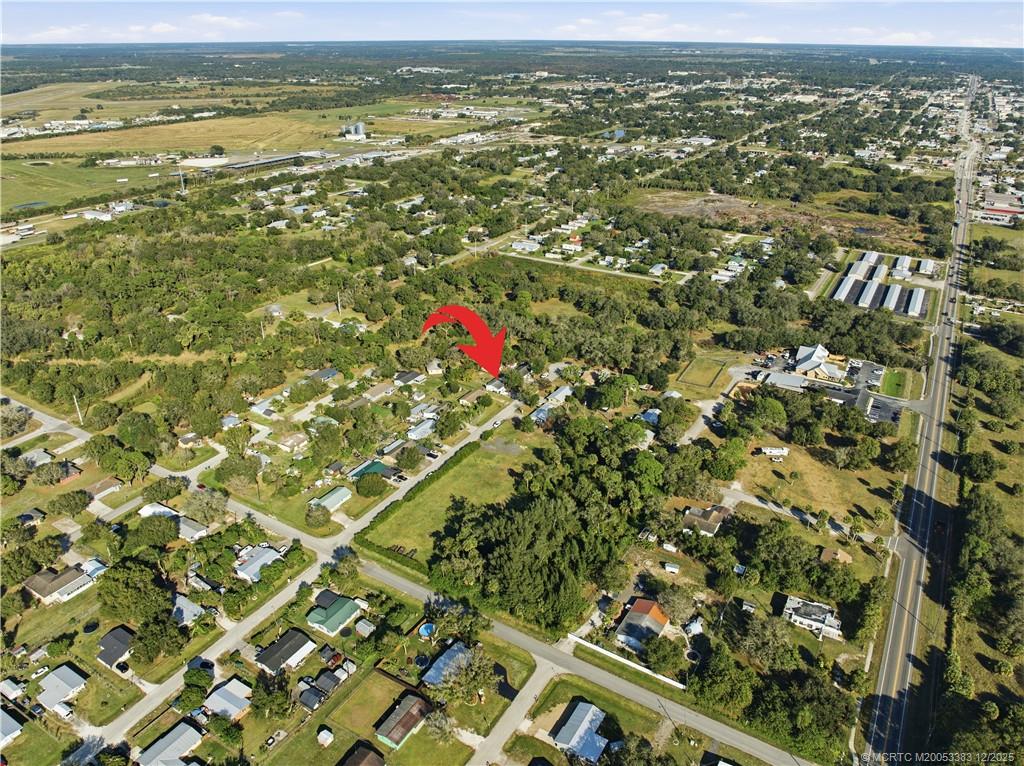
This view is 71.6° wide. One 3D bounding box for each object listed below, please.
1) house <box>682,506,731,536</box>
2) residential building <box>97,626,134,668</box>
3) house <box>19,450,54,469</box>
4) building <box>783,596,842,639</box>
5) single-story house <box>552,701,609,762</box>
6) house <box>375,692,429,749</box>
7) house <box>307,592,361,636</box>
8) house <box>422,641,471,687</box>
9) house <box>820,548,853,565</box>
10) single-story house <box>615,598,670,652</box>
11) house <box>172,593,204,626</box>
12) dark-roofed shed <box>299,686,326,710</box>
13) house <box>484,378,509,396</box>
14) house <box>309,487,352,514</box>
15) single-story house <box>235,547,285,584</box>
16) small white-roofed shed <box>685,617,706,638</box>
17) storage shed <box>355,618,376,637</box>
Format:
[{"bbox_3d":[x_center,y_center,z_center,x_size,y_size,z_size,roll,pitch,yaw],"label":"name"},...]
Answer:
[{"bbox_3d":[83.060,58.220,305.940,16.000,4.600,18.200,15,30,28],"label":"house"},{"bbox_3d":[-134.110,89.500,240.300,11.000,4.300,11.600,12,28,23],"label":"residential building"},{"bbox_3d":[-230.610,36.810,343.120,13.520,4.070,10.060,15,30,28],"label":"house"},{"bbox_3d":[107.610,83.500,253.890,18.900,4.700,8.300,15,30,28],"label":"building"},{"bbox_3d":[22.270,102.850,209.120,12.500,4.170,15.960,15,30,28],"label":"single-story house"},{"bbox_3d":[-32.320,101.300,211.900,8.640,4.170,15.650,15,30,28],"label":"house"},{"bbox_3d":[-63.530,81.710,251.820,13.620,4.270,14.640,15,30,28],"label":"house"},{"bbox_3d":[-20.380,93.070,233.850,8.100,4.200,18.900,15,30,28],"label":"house"},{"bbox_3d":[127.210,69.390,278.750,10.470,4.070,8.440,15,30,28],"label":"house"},{"bbox_3d":[45.890,85.630,249.190,13.800,4.600,22.500,15,30,28],"label":"single-story house"},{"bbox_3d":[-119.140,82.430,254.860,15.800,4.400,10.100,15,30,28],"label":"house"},{"bbox_3d":[-61.540,98.070,219.500,5.790,3.150,5.790,15,30,28],"label":"dark-roofed shed"},{"bbox_3d":[-7.400,2.540,420.010,13.500,4.600,10.300,15,30,28],"label":"house"},{"bbox_3d":[-79.880,51.390,314.240,11.890,4.070,15.350,15,30,28],"label":"house"},{"bbox_3d":[-98.880,71.190,278.150,15.000,4.400,15.000,15,30,28],"label":"single-story house"},{"bbox_3d":[63.326,84.389,245.315,4.100,2.700,5.500,15,30,28],"label":"small white-roofed shed"},{"bbox_3d":[-49.841,83.205,241.373,5.100,2.800,4.100,17,31,31],"label":"storage shed"}]

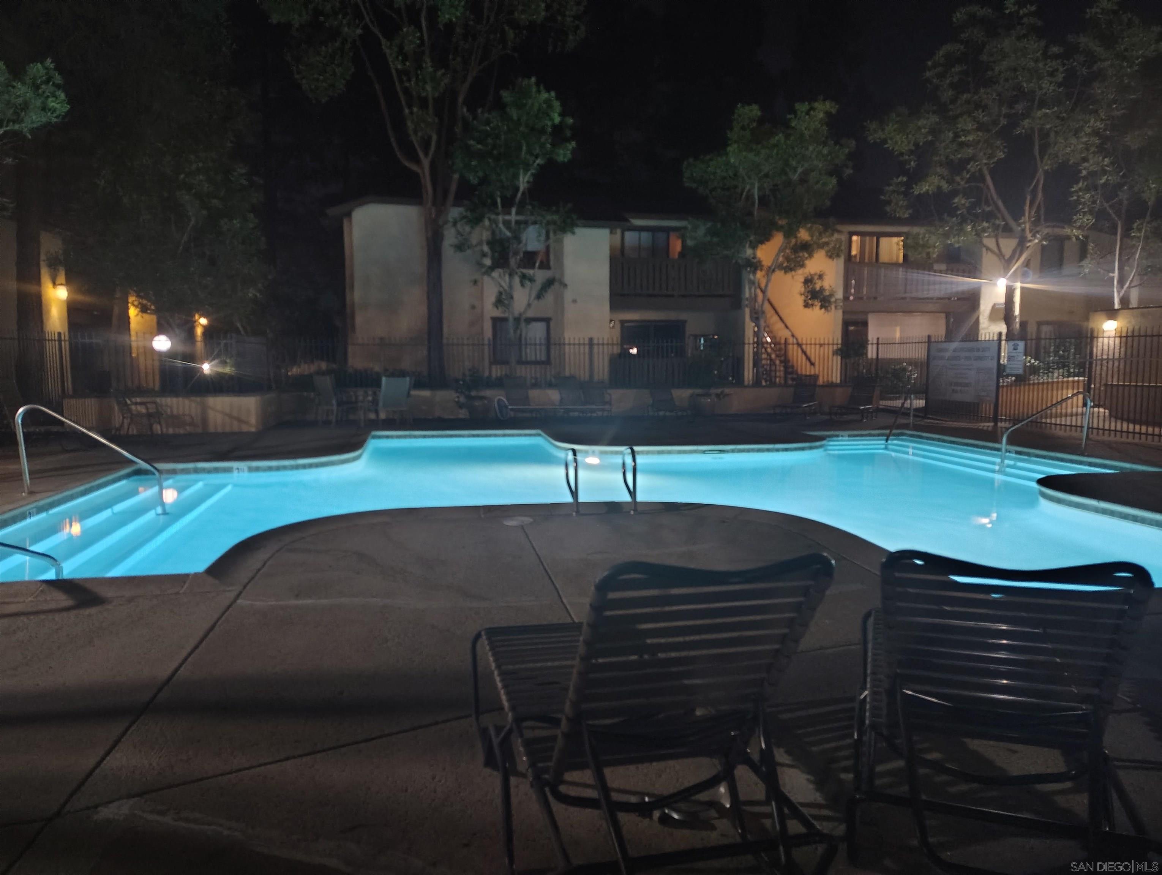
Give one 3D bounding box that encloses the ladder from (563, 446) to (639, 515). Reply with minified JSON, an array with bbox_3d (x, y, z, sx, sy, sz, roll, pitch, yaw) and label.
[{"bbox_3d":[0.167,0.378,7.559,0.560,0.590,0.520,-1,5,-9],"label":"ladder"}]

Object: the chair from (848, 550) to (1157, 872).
[{"bbox_3d":[1.132,0.665,2.433,0.650,0.960,1.680,2,6,19],"label":"chair"}]

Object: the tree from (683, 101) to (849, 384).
[{"bbox_3d":[4.994,-5.100,21.723,4.358,7.652,4.179,0,5,0],"label":"tree"}]

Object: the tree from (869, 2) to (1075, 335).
[{"bbox_3d":[9.535,-5.762,19.755,4.855,9.409,4.655,0,5,0],"label":"tree"}]

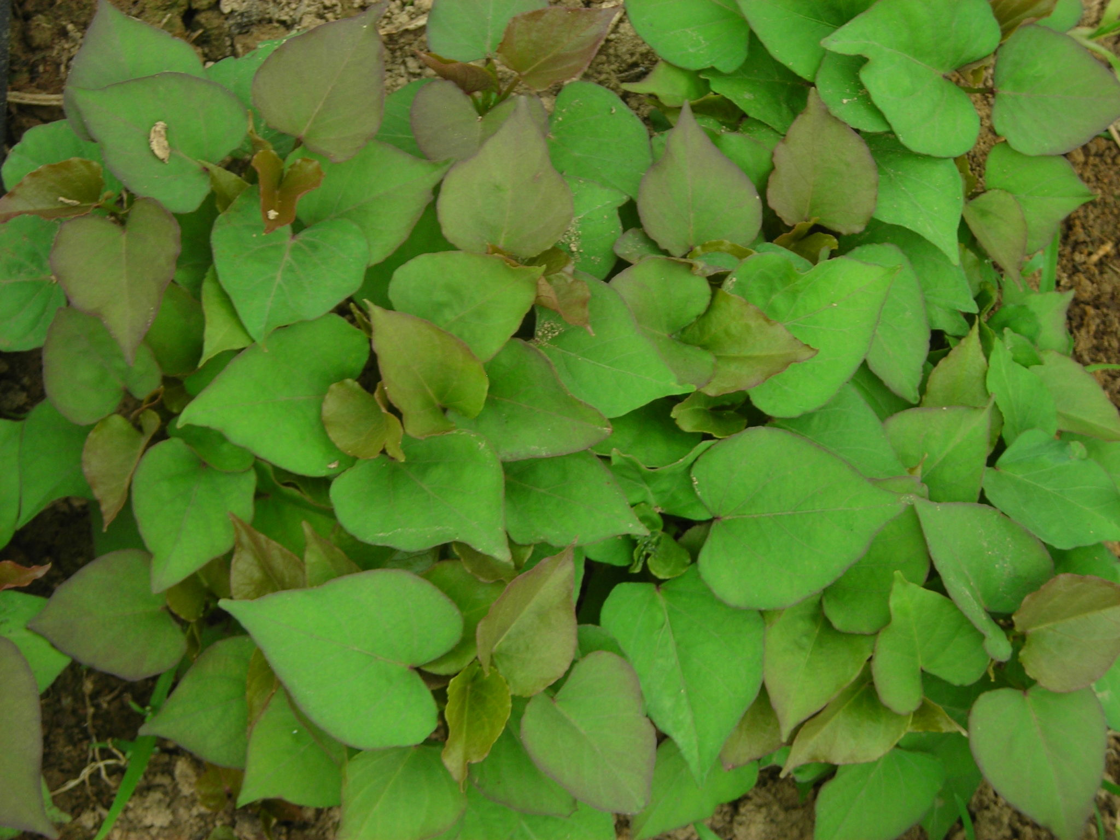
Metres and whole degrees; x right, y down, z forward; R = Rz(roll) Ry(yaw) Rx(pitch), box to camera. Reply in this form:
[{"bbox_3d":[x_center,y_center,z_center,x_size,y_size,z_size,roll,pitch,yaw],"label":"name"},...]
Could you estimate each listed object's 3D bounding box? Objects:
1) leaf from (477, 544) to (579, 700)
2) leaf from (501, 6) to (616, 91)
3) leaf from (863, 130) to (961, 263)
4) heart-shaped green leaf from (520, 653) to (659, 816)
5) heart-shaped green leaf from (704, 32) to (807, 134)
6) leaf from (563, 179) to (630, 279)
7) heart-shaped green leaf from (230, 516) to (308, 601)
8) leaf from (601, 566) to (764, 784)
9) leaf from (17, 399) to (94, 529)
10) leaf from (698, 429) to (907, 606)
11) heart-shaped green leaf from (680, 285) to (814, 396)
[{"bbox_3d":[-0.008,0.081,0.863,0.034,0.022,0.062,39,81,3],"label":"leaf"},{"bbox_3d":[-0.001,-0.193,1.084,0.067,0.020,0.045,-33,70,-7],"label":"leaf"},{"bbox_3d":[0.179,-0.113,1.064,0.055,0.020,0.079,-31,83,-11],"label":"leaf"},{"bbox_3d":[0.020,0.130,0.845,0.053,0.018,0.061,-37,78,-9],"label":"heart-shaped green leaf"},{"bbox_3d":[0.107,-0.178,1.121,0.064,0.020,0.058,5,67,8],"label":"heart-shaped green leaf"},{"bbox_3d":[0.007,-0.098,1.075,0.060,0.018,0.055,-15,71,-9],"label":"leaf"},{"bbox_3d":[-0.139,0.068,0.982,0.038,0.020,0.054,-34,84,-11],"label":"heart-shaped green leaf"},{"bbox_3d":[0.054,0.104,0.859,0.063,0.024,0.088,-11,77,-2],"label":"leaf"},{"bbox_3d":[-0.243,0.018,1.027,0.056,0.020,0.072,31,86,9],"label":"leaf"},{"bbox_3d":[0.100,0.039,0.870,0.092,0.020,0.077,-6,71,-5],"label":"leaf"},{"bbox_3d":[0.089,-0.038,1.018,0.067,0.022,0.054,3,78,-5],"label":"heart-shaped green leaf"}]

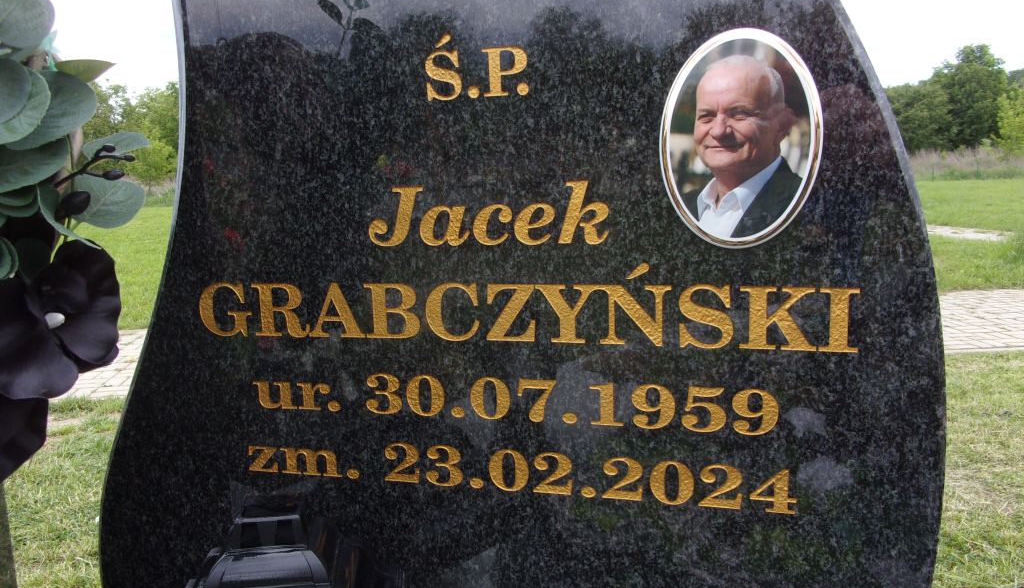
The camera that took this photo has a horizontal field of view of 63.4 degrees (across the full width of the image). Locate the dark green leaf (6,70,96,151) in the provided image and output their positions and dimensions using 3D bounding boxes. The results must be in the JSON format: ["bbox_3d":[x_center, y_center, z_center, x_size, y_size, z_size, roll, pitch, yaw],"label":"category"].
[{"bbox_3d":[-0.260,-0.102,0.465,0.052,0.045,0.012,-26,-31,0],"label":"dark green leaf"}]

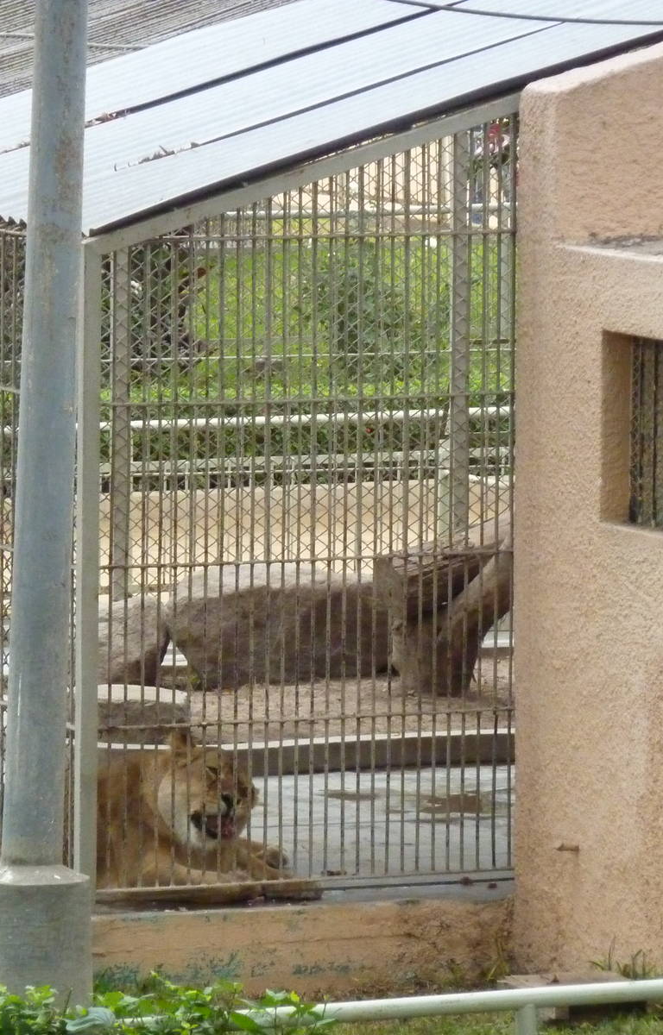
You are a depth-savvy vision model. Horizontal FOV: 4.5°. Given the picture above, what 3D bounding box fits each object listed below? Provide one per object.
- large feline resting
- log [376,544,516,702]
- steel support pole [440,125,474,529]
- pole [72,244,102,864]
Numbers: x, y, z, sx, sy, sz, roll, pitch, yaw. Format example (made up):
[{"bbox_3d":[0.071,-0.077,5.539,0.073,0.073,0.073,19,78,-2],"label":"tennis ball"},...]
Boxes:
[{"bbox_3d":[-0.571,0.873,26.503,1.161,0.505,0.525,4,7,31],"label":"large feline resting"},{"bbox_3d":[0.472,0.378,30.401,0.667,0.566,0.586,1,6,6],"label":"log"},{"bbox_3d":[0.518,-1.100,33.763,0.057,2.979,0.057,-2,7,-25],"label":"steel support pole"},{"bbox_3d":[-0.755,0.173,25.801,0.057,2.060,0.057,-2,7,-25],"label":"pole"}]

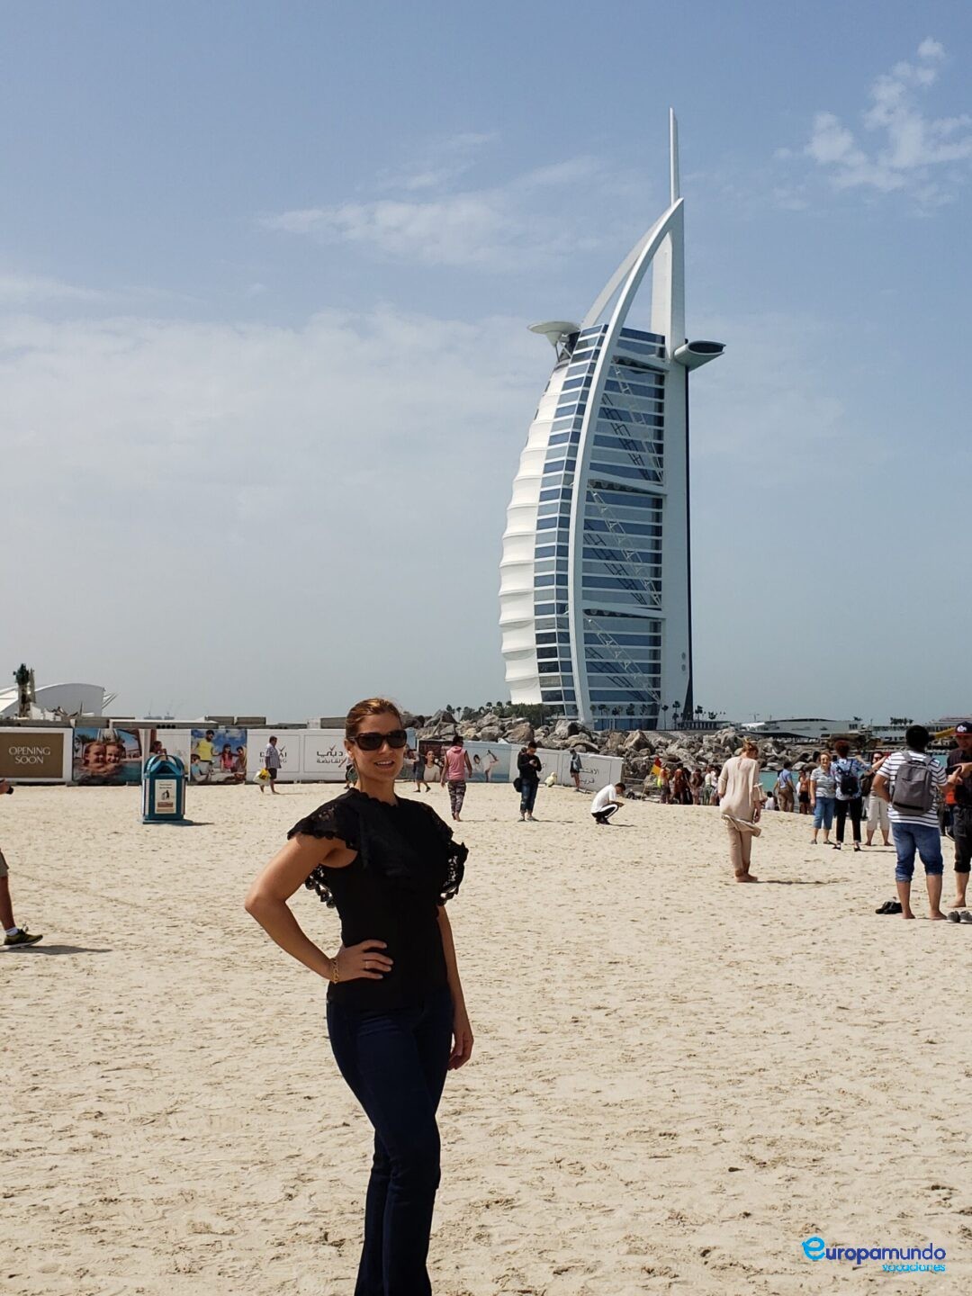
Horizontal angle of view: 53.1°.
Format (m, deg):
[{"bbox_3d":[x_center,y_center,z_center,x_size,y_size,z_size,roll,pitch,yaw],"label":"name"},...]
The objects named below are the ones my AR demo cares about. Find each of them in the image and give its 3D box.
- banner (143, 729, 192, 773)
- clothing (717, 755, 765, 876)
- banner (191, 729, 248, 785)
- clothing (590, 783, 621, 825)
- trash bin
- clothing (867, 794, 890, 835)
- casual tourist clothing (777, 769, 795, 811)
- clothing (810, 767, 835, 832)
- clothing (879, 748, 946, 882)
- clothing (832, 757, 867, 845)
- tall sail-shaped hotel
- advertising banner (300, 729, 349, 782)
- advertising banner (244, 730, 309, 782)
[{"bbox_3d":[-11.617,3.912,35.400,1.680,1.933,0.080,2,-5,-17],"label":"banner"},{"bbox_3d":[2.936,1.922,11.200,0.500,1.386,0.360,-1,-5,18],"label":"clothing"},{"bbox_3d":[-9.876,3.997,36.000,2.042,2.003,0.080,2,-5,-17],"label":"banner"},{"bbox_3d":[2.344,3.069,19.100,0.560,0.790,0.450,0,-5,0],"label":"clothing"},{"bbox_3d":[-6.242,2.733,18.900,0.810,1.340,0.700,2,-6,-21],"label":"trash bin"},{"bbox_3d":[6.619,2.789,16.400,0.390,0.648,0.270,-1,-5,12],"label":"clothing"},{"bbox_3d":[9.653,4.558,31.300,0.520,1.400,0.350,-1,-5,12],"label":"casual tourist clothing"},{"bbox_3d":[5.680,2.533,16.400,0.420,1.126,0.290,-1,-5,10],"label":"clothing"},{"bbox_3d":[3.858,1.510,8.800,0.550,1.170,0.370,-3,-6,30],"label":"clothing"},{"bbox_3d":[5.385,2.262,14.400,0.470,1.270,0.350,-1,-5,9],"label":"clothing"},{"bbox_3d":[54.272,-120.921,477.056,98.000,320.000,82.000,2,-5,-14],"label":"tall sail-shaped hotel"},{"bbox_3d":[-6.007,4.096,37.200,2.063,1.985,0.080,2,-5,-17],"label":"advertising banner"},{"bbox_3d":[-8.094,4.154,37.500,2.520,2.030,0.120,1,-5,-12],"label":"advertising banner"}]

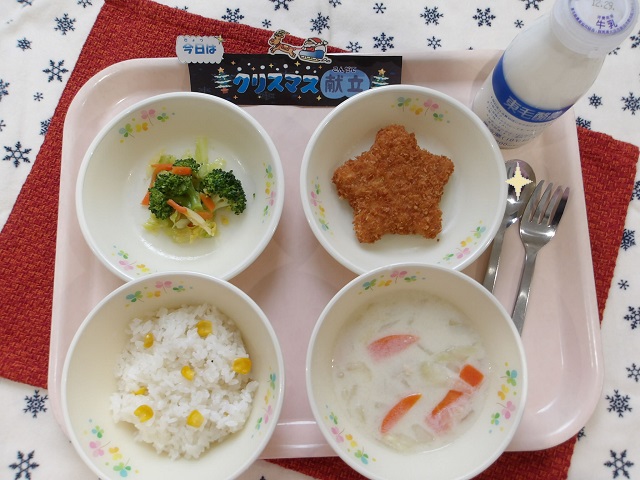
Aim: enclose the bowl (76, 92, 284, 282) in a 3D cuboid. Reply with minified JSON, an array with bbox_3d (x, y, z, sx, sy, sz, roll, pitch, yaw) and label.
[{"bbox_3d":[-0.095,-0.031,0.362,0.142,0.044,0.142,0,80,0],"label":"bowl"}]

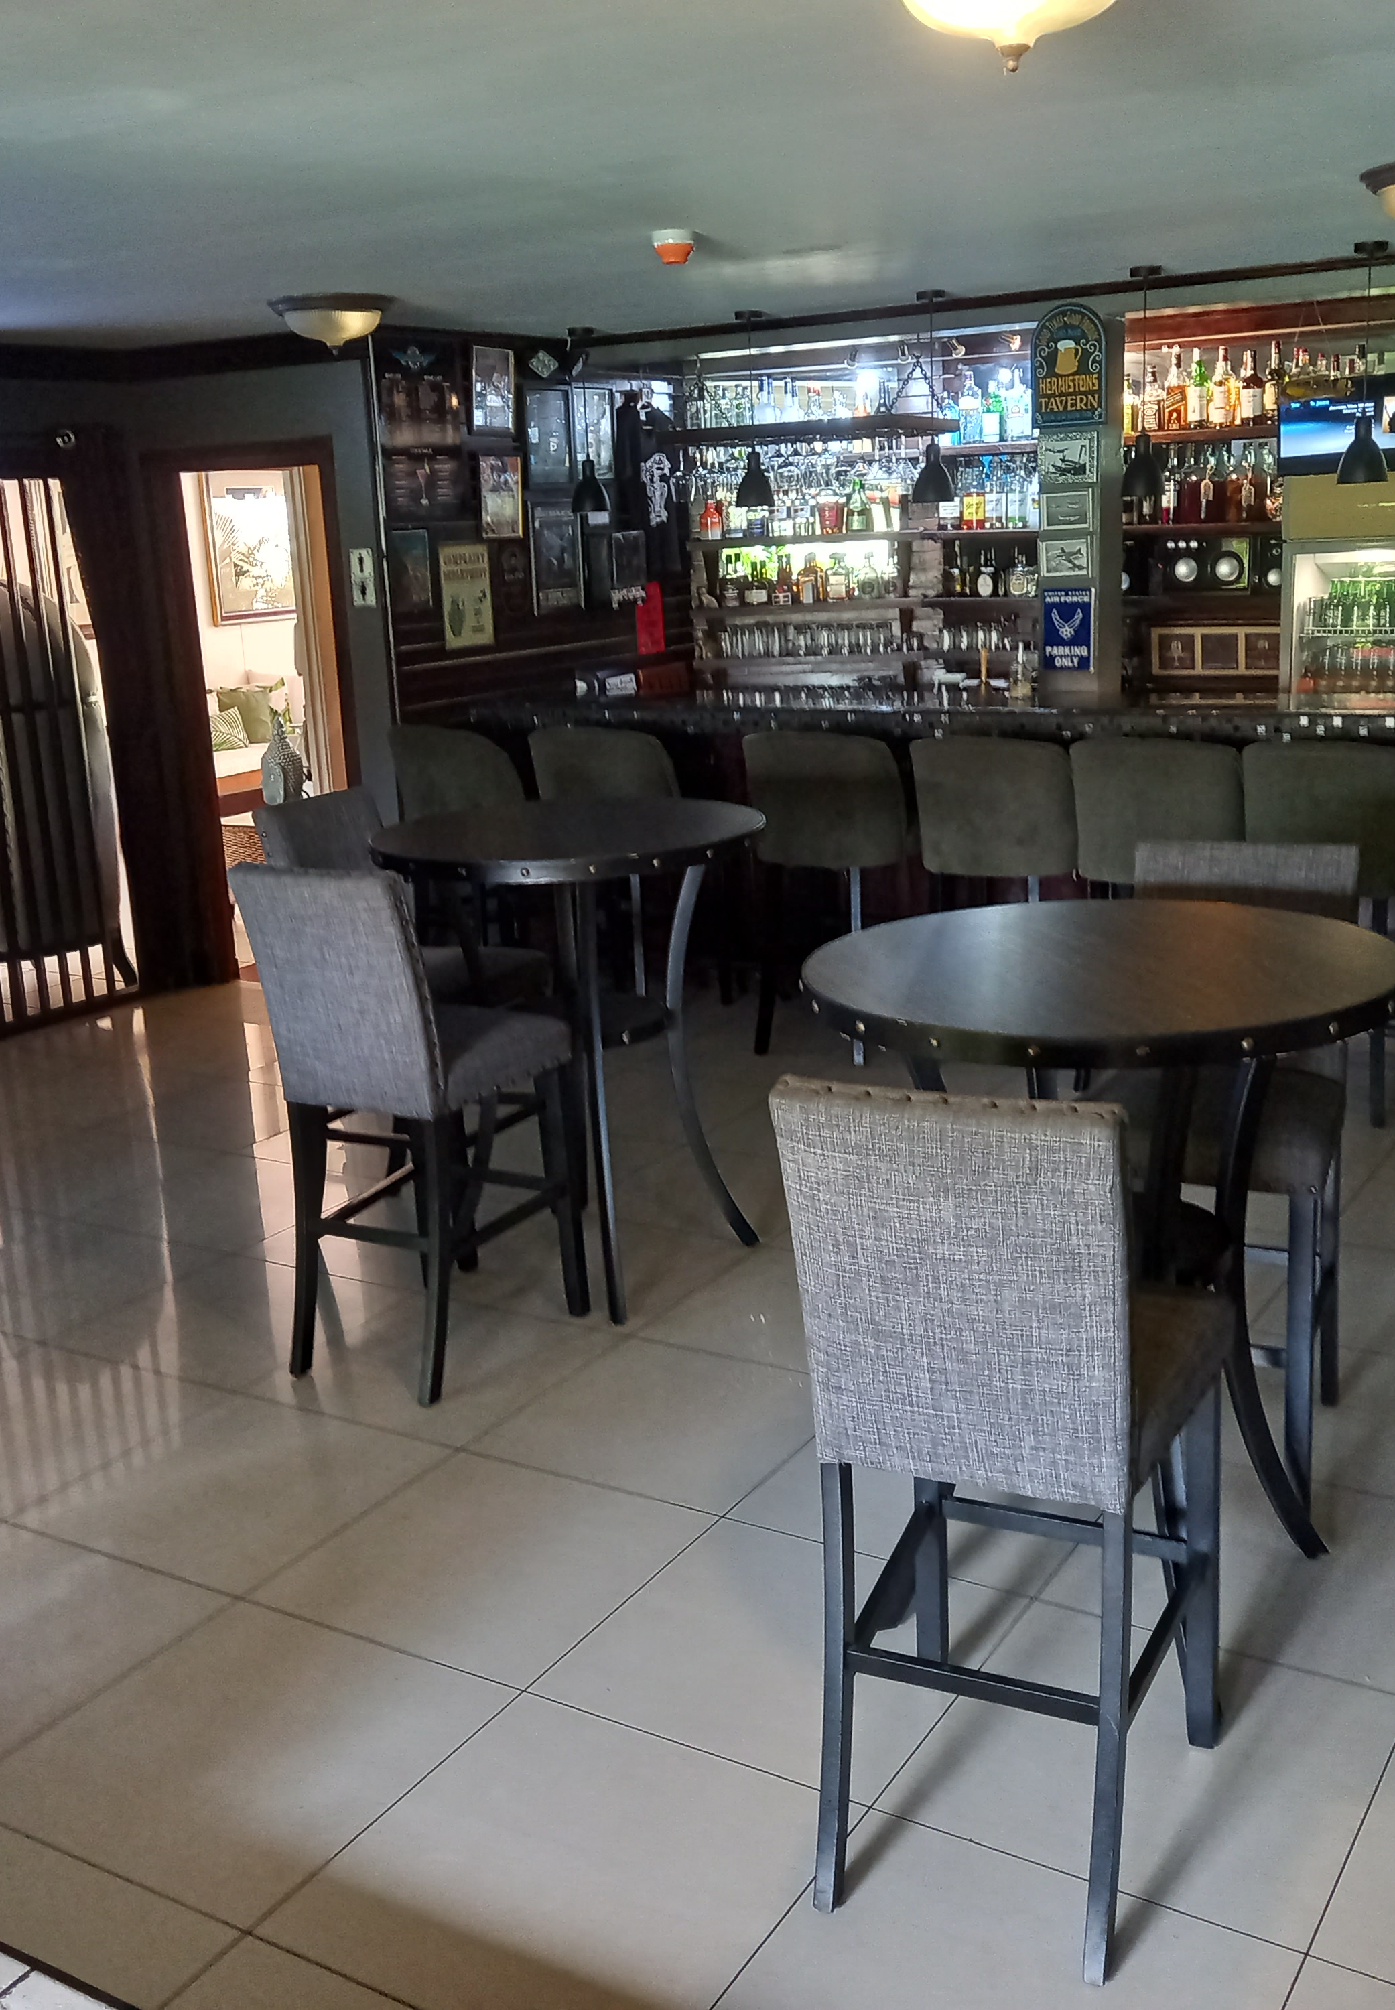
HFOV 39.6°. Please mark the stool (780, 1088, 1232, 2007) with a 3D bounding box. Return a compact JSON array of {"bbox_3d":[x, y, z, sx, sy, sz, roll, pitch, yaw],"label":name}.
[{"bbox_3d":[0.415,0.568,2.510,0.425,1.110,0.580,4,15,26],"label":"stool"}]

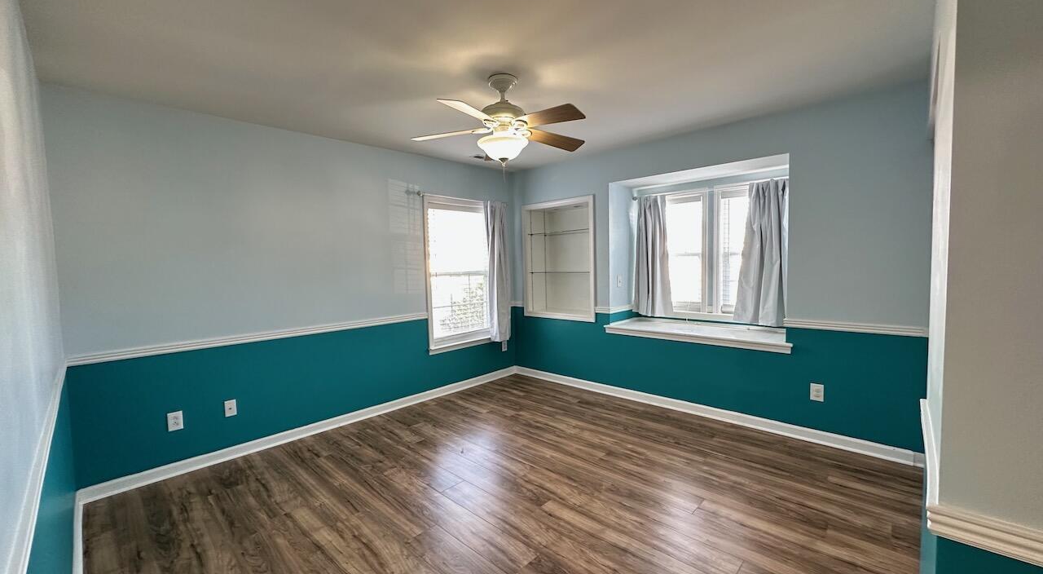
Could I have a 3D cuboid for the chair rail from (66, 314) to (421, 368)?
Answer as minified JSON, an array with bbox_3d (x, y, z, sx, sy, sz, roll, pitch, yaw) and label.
[{"bbox_3d":[-1.804,0.364,3.354,0.026,0.058,2.485,2,5,44],"label":"chair rail"}]

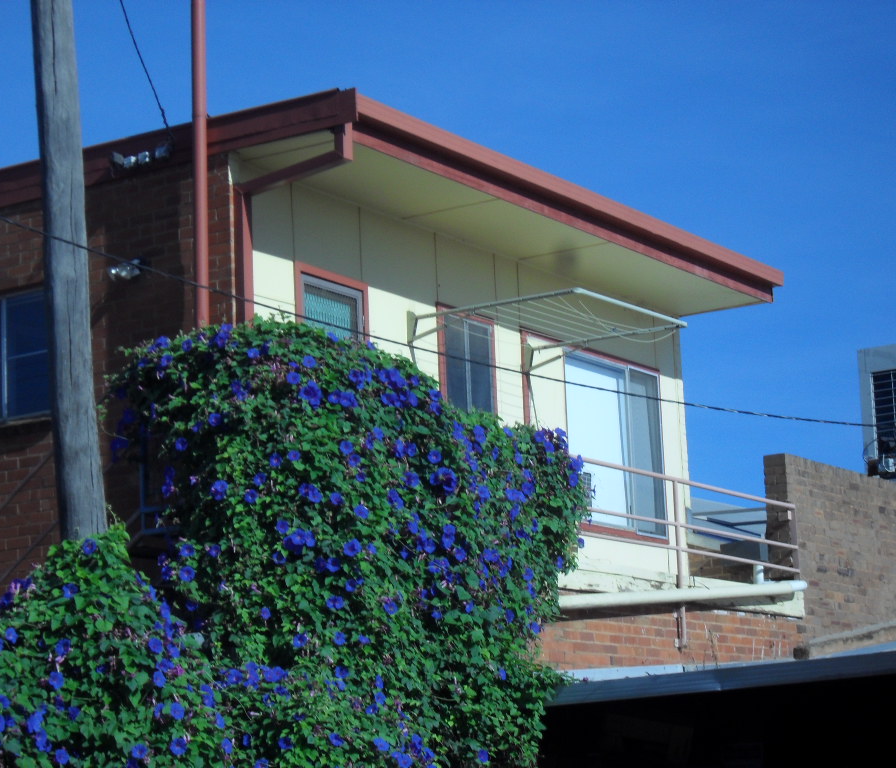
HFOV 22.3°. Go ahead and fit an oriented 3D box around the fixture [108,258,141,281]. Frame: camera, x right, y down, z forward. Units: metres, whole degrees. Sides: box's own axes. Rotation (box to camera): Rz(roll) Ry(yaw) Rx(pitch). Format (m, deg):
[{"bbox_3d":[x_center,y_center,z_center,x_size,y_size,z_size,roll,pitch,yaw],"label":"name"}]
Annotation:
[{"bbox_3d":[-2.349,-0.834,16.591,0.170,0.125,0.150,-9,-13,33],"label":"fixture"}]

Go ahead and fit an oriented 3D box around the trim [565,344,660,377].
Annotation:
[{"bbox_3d":[1.496,-0.226,20.517,0.050,0.073,1.720,-9,-13,33],"label":"trim"}]

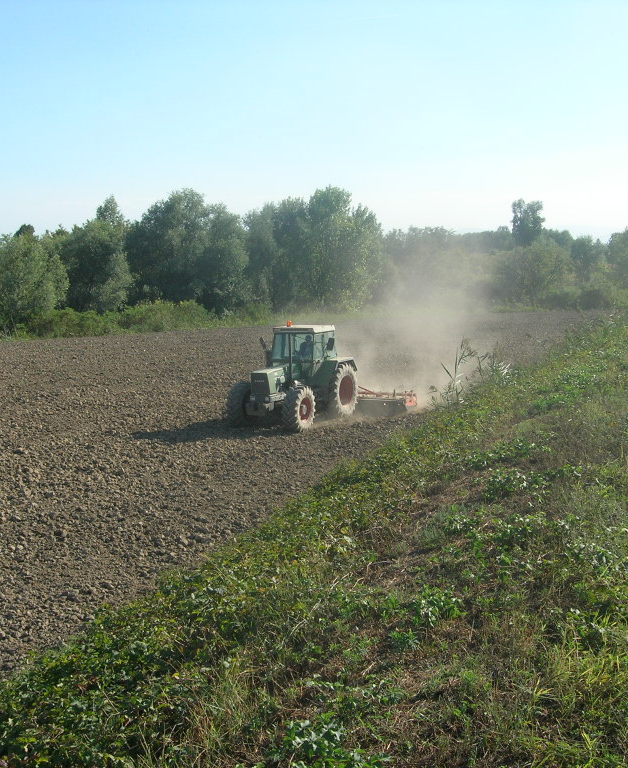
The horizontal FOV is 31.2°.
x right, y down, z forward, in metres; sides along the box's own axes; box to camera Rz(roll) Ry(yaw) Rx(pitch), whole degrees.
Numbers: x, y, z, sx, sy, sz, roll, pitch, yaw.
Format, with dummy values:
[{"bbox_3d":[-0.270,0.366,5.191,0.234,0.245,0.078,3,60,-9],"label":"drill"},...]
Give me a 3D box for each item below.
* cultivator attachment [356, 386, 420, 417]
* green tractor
[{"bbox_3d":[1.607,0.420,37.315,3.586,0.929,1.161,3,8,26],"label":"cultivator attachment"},{"bbox_3d":[-0.652,-0.325,34.893,2.424,3.070,4.757,3,8,26],"label":"green tractor"}]

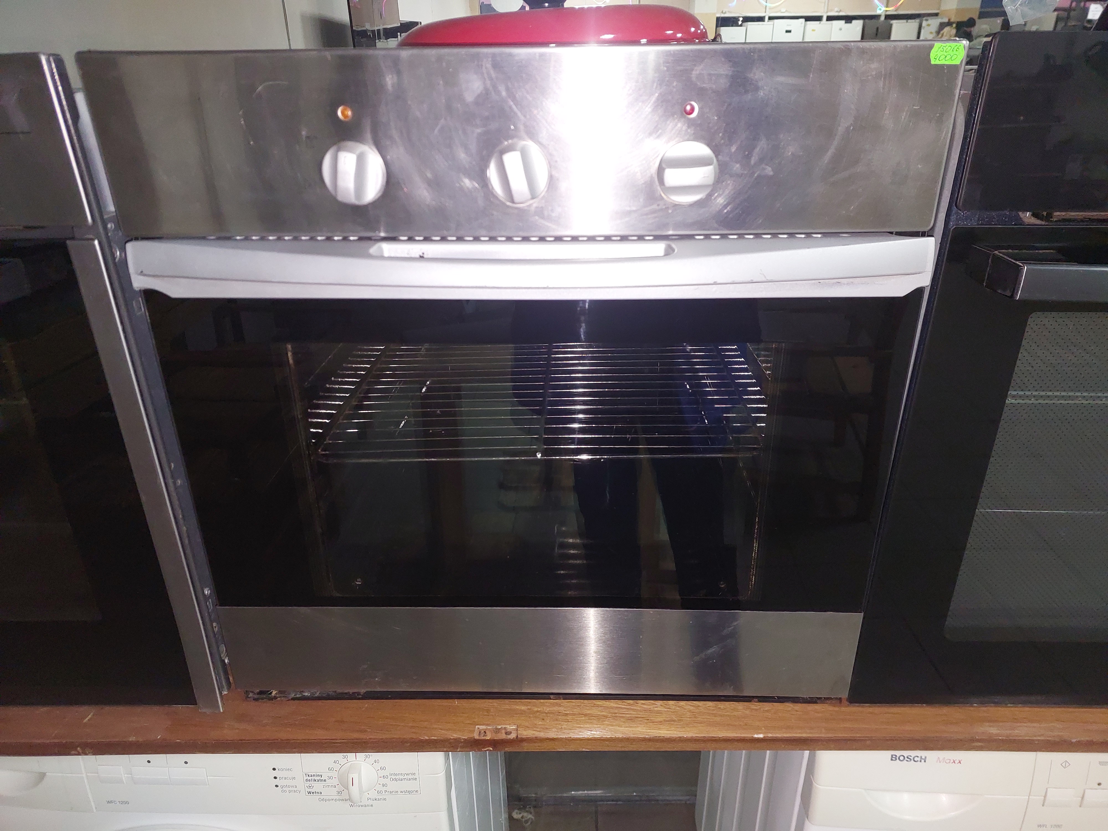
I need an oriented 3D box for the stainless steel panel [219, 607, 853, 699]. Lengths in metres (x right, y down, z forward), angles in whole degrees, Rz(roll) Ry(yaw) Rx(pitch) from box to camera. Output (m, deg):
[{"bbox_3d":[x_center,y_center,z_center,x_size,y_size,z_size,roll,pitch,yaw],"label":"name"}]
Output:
[{"bbox_3d":[-0.018,0.223,0.712,0.597,0.101,0.020,0,24,2],"label":"stainless steel panel"}]

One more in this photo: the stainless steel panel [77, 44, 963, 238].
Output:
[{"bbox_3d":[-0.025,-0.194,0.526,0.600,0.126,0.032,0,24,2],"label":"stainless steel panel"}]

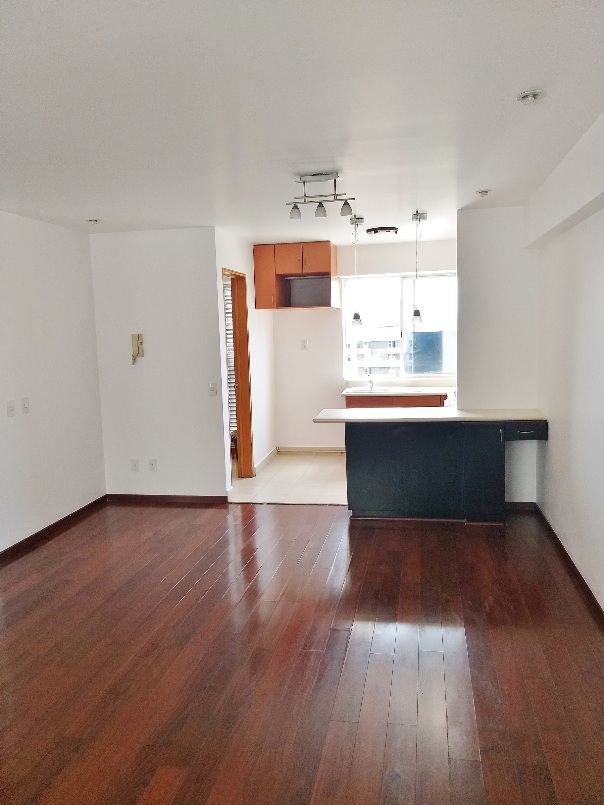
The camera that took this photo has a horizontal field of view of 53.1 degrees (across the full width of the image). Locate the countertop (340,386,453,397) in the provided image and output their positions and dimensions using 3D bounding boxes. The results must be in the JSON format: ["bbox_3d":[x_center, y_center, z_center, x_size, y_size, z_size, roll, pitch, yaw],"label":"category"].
[{"bbox_3d":[1.049,-0.115,6.757,1.147,0.040,0.647,0,7,12],"label":"countertop"}]

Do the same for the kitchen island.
[{"bbox_3d":[1.026,0.503,4.972,1.773,0.816,0.647,0,7,12],"label":"kitchen island"}]

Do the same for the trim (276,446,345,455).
[{"bbox_3d":[0.119,0.599,7.343,0.870,0.102,0.026,0,7,12],"label":"trim"}]

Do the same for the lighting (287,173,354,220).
[{"bbox_3d":[0.116,-1.244,3.658,0.413,0.246,0.139,0,7,12],"label":"lighting"}]

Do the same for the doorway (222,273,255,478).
[{"bbox_3d":[-0.693,-0.208,5.934,0.165,2.097,0.755,0,7,12],"label":"doorway"}]

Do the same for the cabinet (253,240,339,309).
[{"bbox_3d":[-0.034,-1.393,6.773,0.829,0.690,0.662,0,7,12],"label":"cabinet"}]

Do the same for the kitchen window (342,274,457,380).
[{"bbox_3d":[1.149,-0.883,6.986,1.358,1.178,0.092,0,7,12],"label":"kitchen window"}]

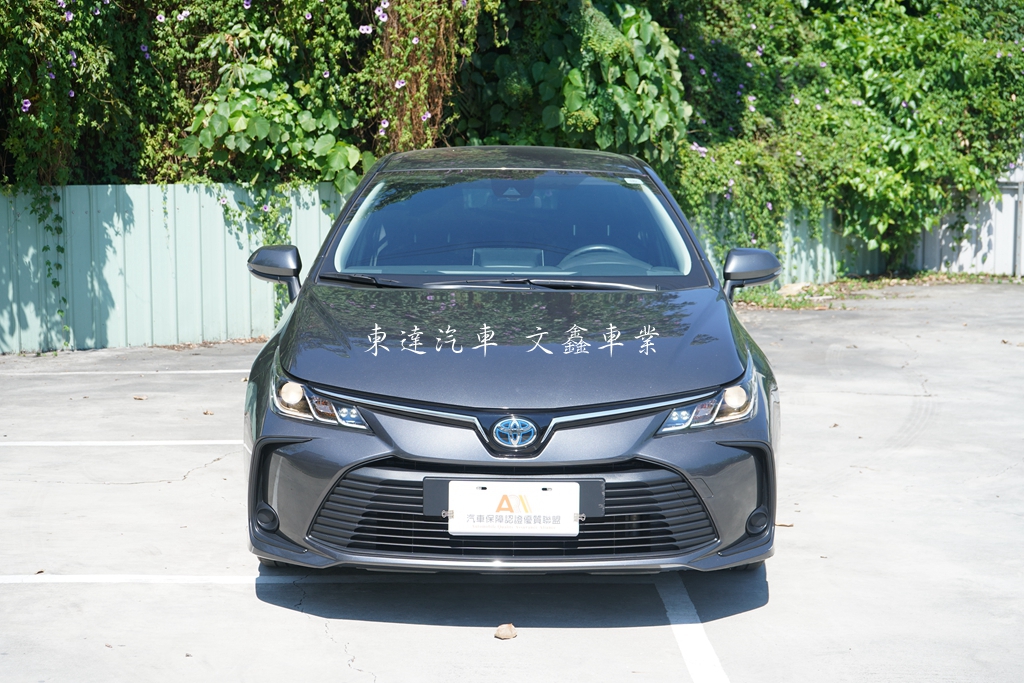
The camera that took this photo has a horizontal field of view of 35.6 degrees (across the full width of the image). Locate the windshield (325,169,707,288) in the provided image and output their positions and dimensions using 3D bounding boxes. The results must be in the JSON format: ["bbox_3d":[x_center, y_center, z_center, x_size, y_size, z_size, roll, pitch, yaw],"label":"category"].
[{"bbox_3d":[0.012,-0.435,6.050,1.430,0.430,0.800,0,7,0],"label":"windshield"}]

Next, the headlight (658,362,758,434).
[{"bbox_3d":[0.610,0.177,4.950,0.340,0.180,0.440,-1,7,-10],"label":"headlight"}]

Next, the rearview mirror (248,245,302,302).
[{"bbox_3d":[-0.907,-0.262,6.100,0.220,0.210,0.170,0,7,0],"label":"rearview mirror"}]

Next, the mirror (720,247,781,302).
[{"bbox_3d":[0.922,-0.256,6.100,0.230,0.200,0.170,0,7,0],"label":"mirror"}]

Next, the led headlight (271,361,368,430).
[{"bbox_3d":[-0.595,0.170,4.950,0.340,0.180,0.440,1,7,10],"label":"led headlight"}]

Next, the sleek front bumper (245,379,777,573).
[{"bbox_3d":[0.000,0.400,4.820,1.730,0.520,0.600,0,7,0],"label":"sleek front bumper"}]

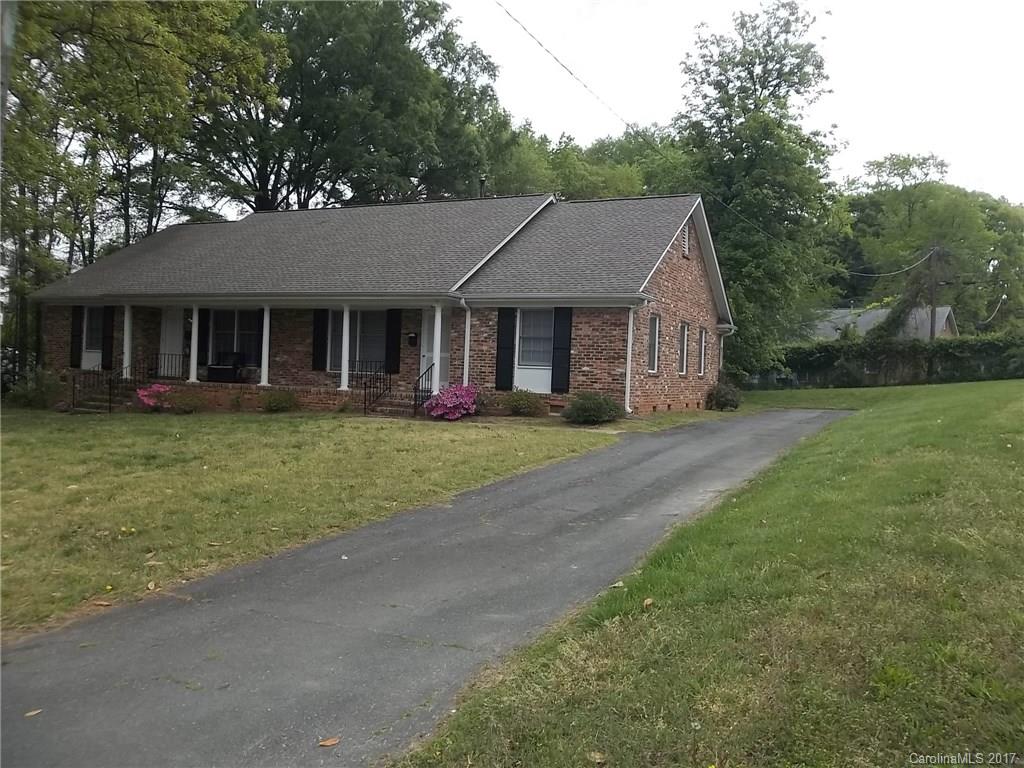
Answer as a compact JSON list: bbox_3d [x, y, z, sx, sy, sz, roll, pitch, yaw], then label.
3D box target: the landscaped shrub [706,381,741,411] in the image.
[{"bbox_3d":[6.091,0.331,23.000,0.980,0.840,0.950,3,1,26],"label":"landscaped shrub"}]

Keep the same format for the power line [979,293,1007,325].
[{"bbox_3d":[21.658,-3.403,36.000,1.300,1.400,0.500,3,1,26],"label":"power line"}]

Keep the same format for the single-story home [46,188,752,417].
[{"bbox_3d":[-4.094,-2.465,25.342,19.850,6.560,10.460,3,1,26],"label":"single-story home"}]

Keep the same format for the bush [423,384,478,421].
[{"bbox_3d":[-1.387,0.424,18.305,1.180,0.800,1.000,3,1,26],"label":"bush"}]

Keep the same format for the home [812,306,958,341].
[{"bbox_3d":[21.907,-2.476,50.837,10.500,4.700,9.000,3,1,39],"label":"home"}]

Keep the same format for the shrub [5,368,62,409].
[{"bbox_3d":[-15.276,0.176,25.499,1.700,1.200,1.400,3,1,26],"label":"shrub"}]

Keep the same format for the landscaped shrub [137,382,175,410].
[{"bbox_3d":[-10.081,0.353,22.585,1.050,0.750,0.880,3,1,26],"label":"landscaped shrub"}]

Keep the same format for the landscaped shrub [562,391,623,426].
[{"bbox_3d":[1.648,0.487,16.553,1.200,0.660,1.050,3,1,26],"label":"landscaped shrub"}]

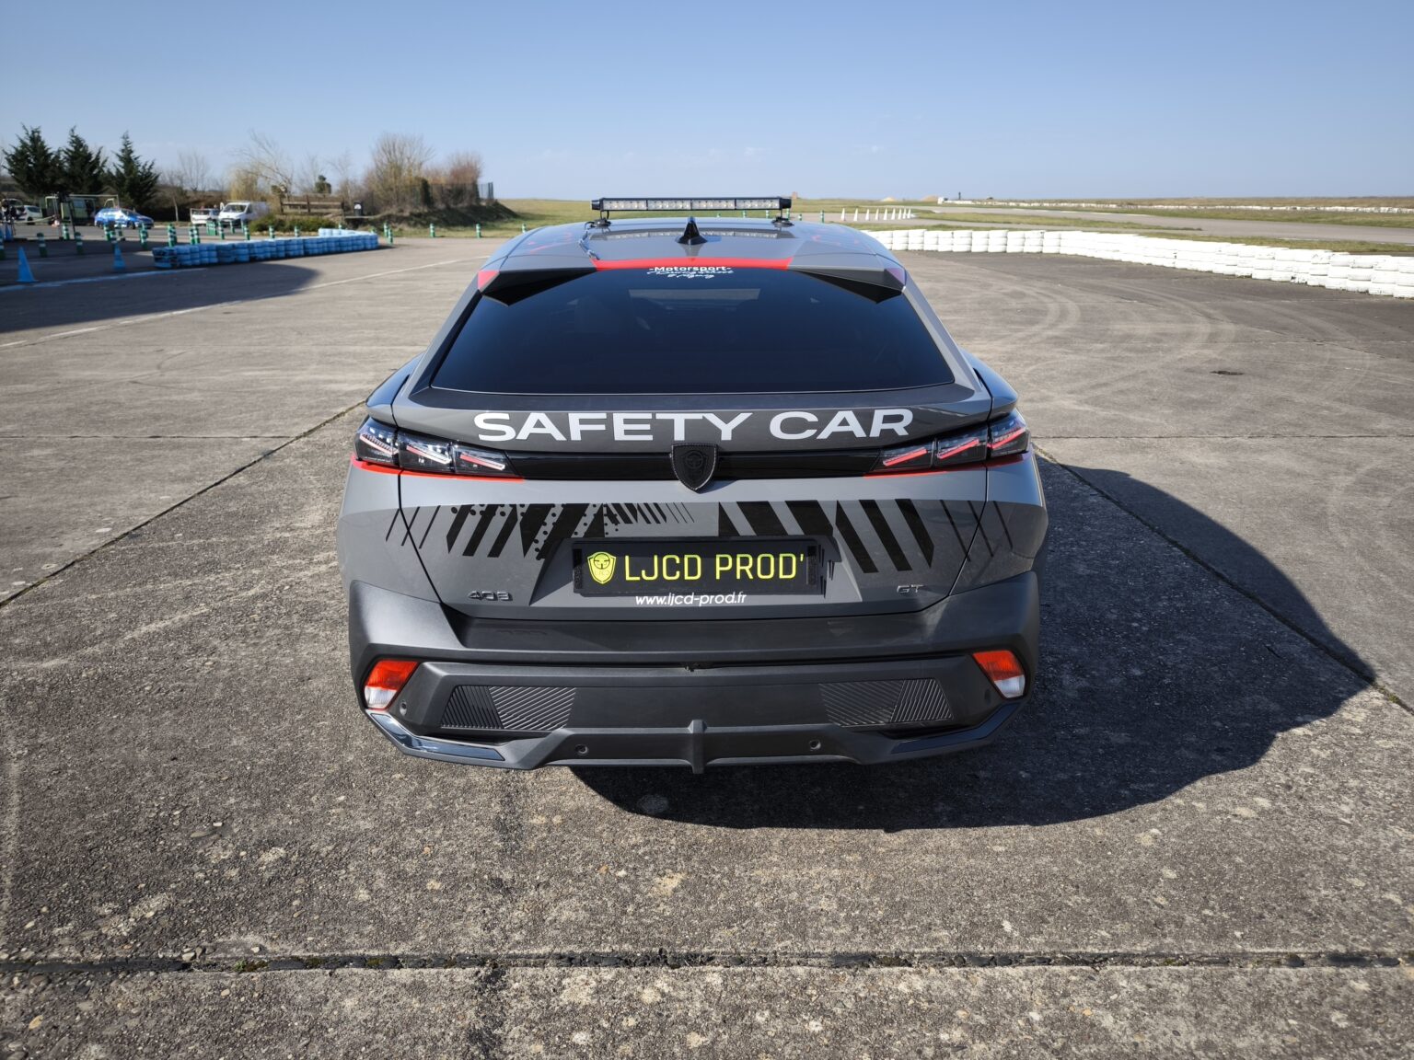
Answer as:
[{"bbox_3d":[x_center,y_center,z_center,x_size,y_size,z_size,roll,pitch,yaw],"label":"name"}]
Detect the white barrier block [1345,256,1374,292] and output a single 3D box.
[{"bbox_3d":[12.227,-4.798,18.300,0.620,0.650,0.620,-1,18,-2],"label":"white barrier block"}]

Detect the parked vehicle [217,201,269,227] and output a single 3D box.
[{"bbox_3d":[-37.697,-25.762,80.000,1.900,1.930,4.750,1,18,3],"label":"parked vehicle"}]

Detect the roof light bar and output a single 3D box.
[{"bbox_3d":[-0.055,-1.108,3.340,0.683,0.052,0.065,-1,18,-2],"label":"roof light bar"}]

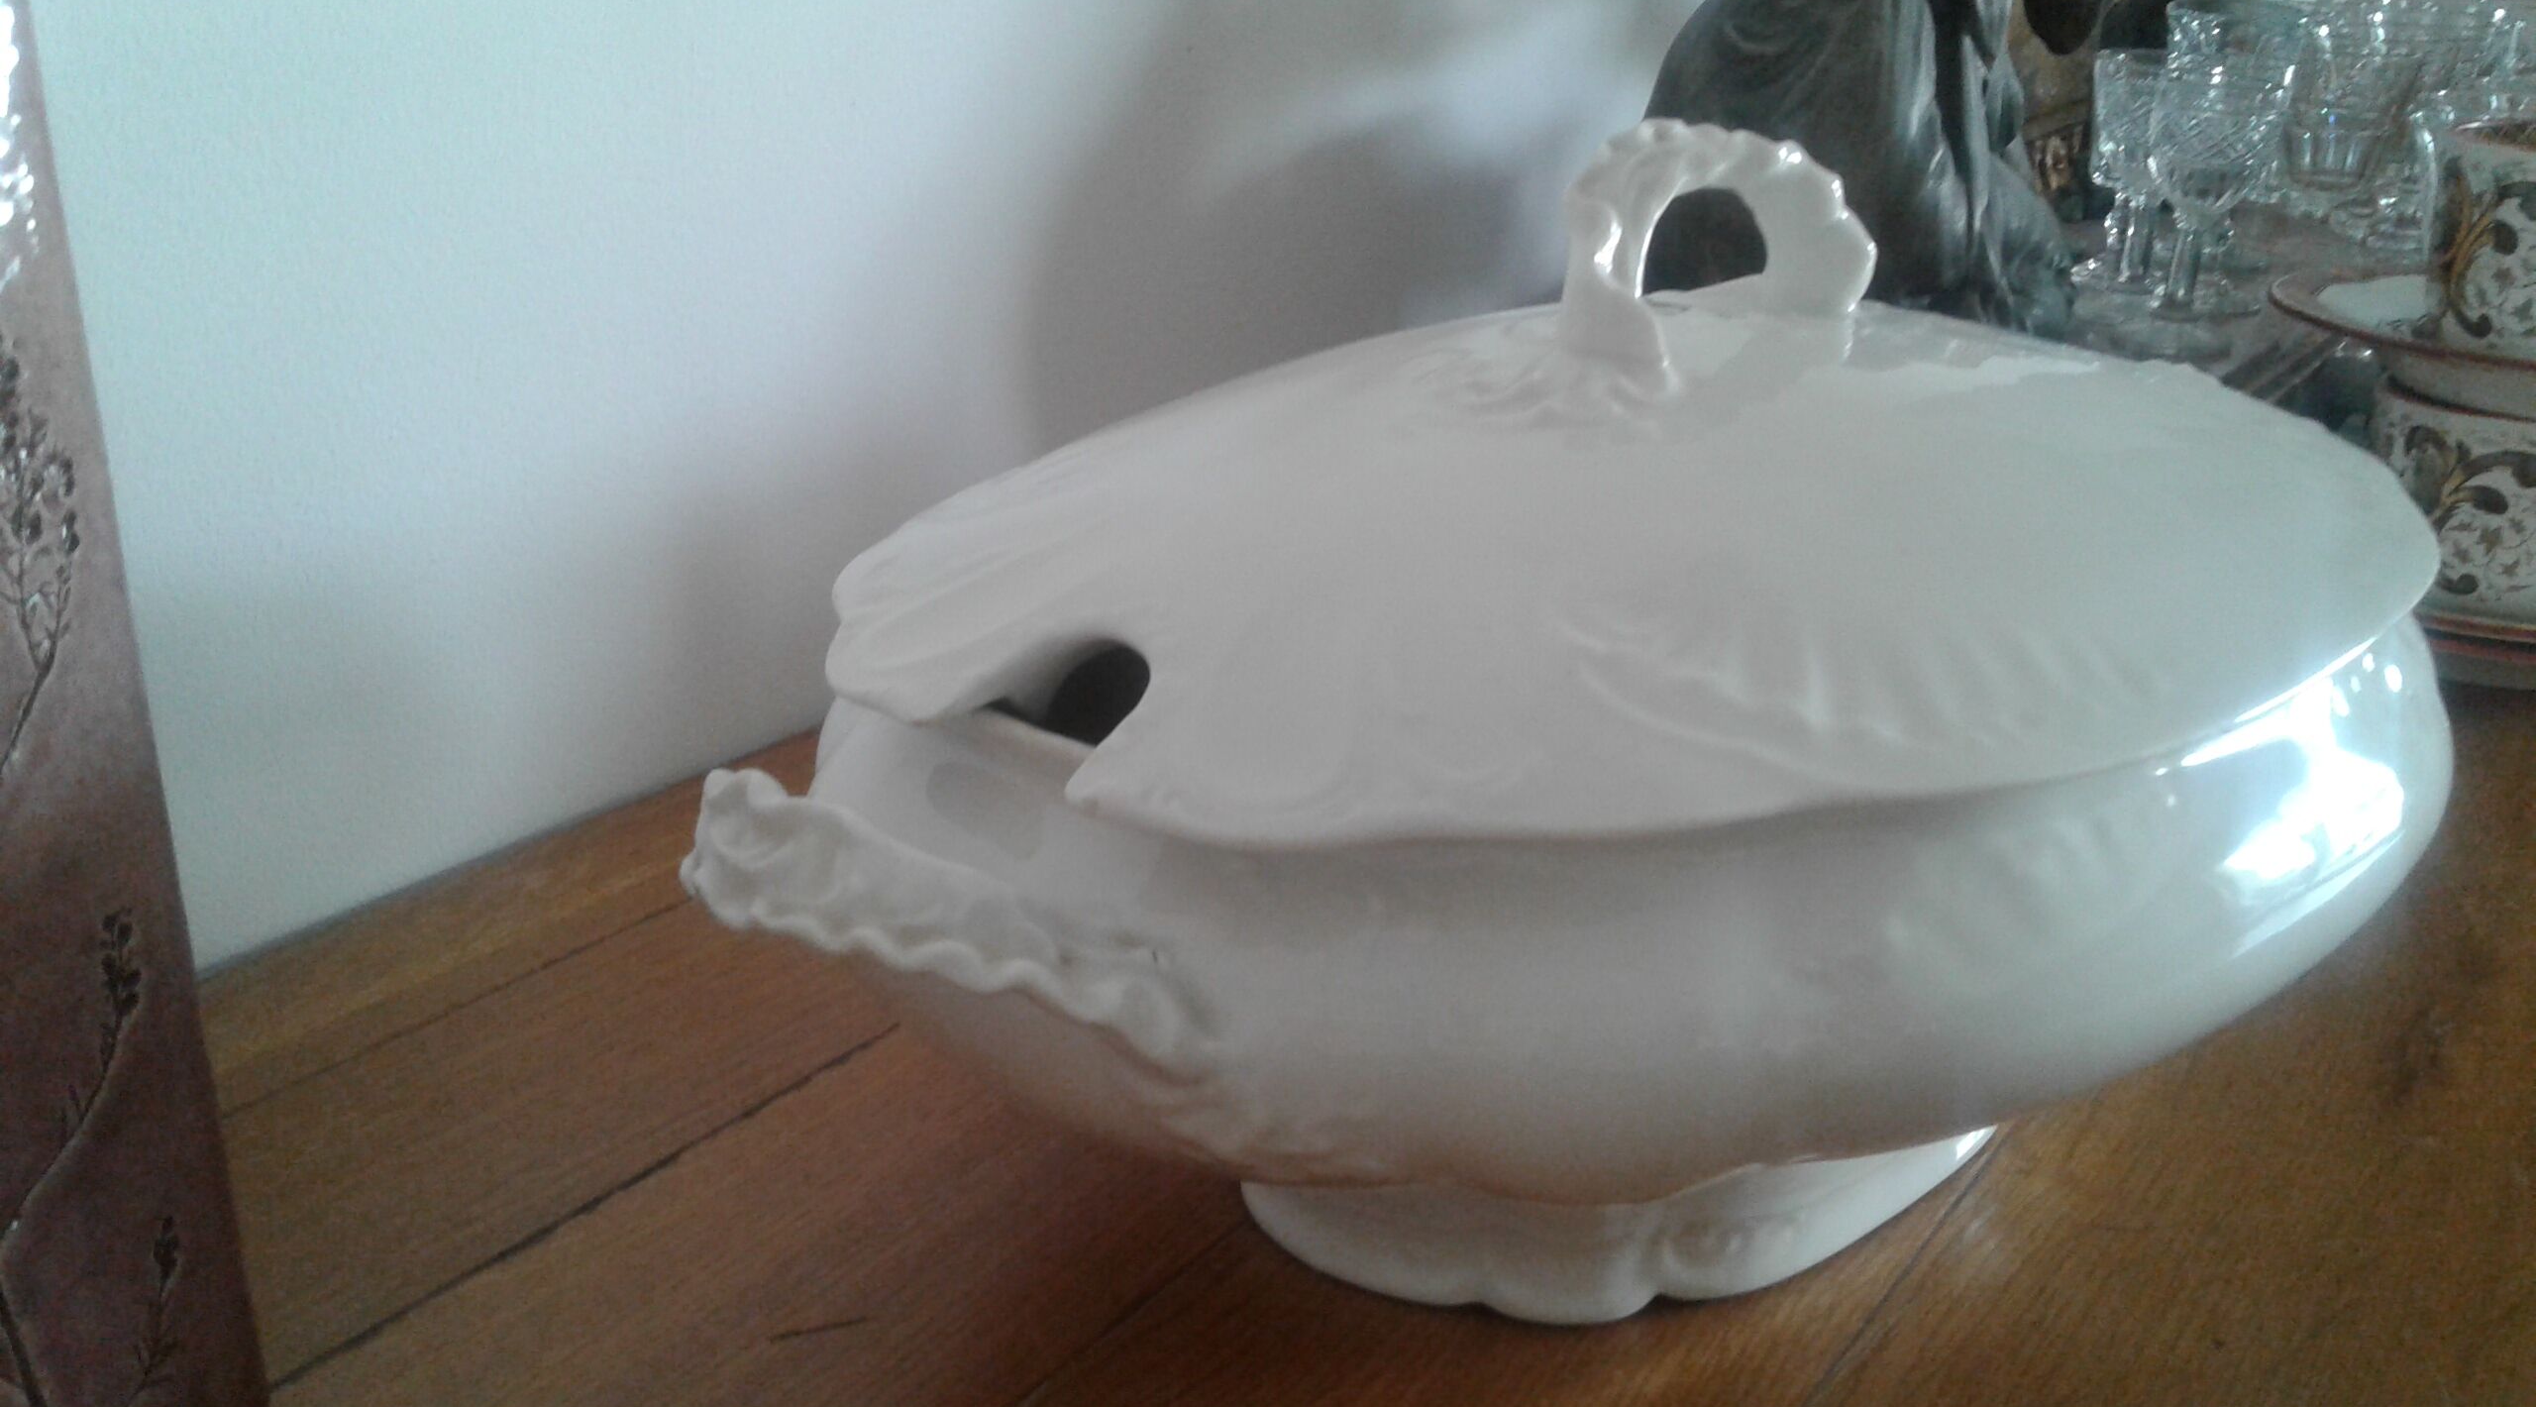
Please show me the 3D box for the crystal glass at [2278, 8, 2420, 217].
[{"bbox_3d":[0.607,-0.332,1.195,0.069,0.108,0.069,0,22,0],"label":"crystal glass"}]

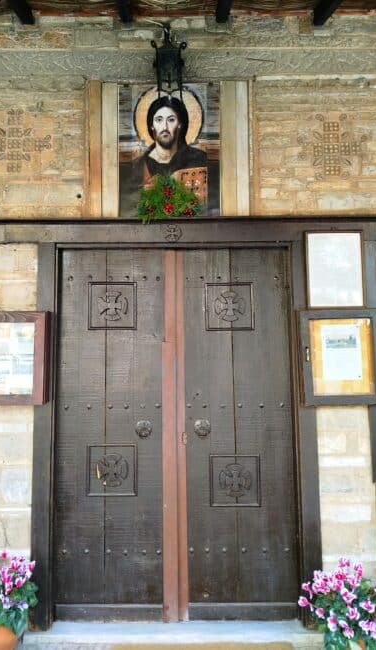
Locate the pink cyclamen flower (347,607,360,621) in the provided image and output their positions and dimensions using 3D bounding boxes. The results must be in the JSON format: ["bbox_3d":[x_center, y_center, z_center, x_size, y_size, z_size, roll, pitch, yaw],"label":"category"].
[{"bbox_3d":[0.697,1.216,1.892,0.059,0.052,0.055,-1,-5,0],"label":"pink cyclamen flower"}]

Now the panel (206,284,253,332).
[{"bbox_3d":[0.240,-0.101,2.541,0.276,0.275,0.040,-1,-5,0],"label":"panel"}]

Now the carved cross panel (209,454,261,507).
[{"bbox_3d":[0.261,0.851,2.451,0.279,0.281,0.040,-1,-5,0],"label":"carved cross panel"}]

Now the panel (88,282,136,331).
[{"bbox_3d":[-0.425,-0.105,2.541,0.275,0.274,0.040,-1,-5,0],"label":"panel"}]

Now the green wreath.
[{"bbox_3d":[-0.101,-0.703,2.487,0.362,0.291,0.140,-1,-5,0],"label":"green wreath"}]

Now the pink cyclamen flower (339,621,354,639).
[{"bbox_3d":[0.660,1.264,1.865,0.062,0.072,0.050,-1,-5,0],"label":"pink cyclamen flower"}]

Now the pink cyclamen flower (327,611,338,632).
[{"bbox_3d":[0.607,1.241,1.885,0.044,0.091,0.045,-1,-5,0],"label":"pink cyclamen flower"}]

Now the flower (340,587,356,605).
[{"bbox_3d":[0.686,1.161,1.917,0.066,0.075,0.055,-1,-5,0],"label":"flower"}]

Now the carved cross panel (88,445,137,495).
[{"bbox_3d":[-0.413,0.795,2.455,0.280,0.277,0.040,-1,-5,0],"label":"carved cross panel"}]

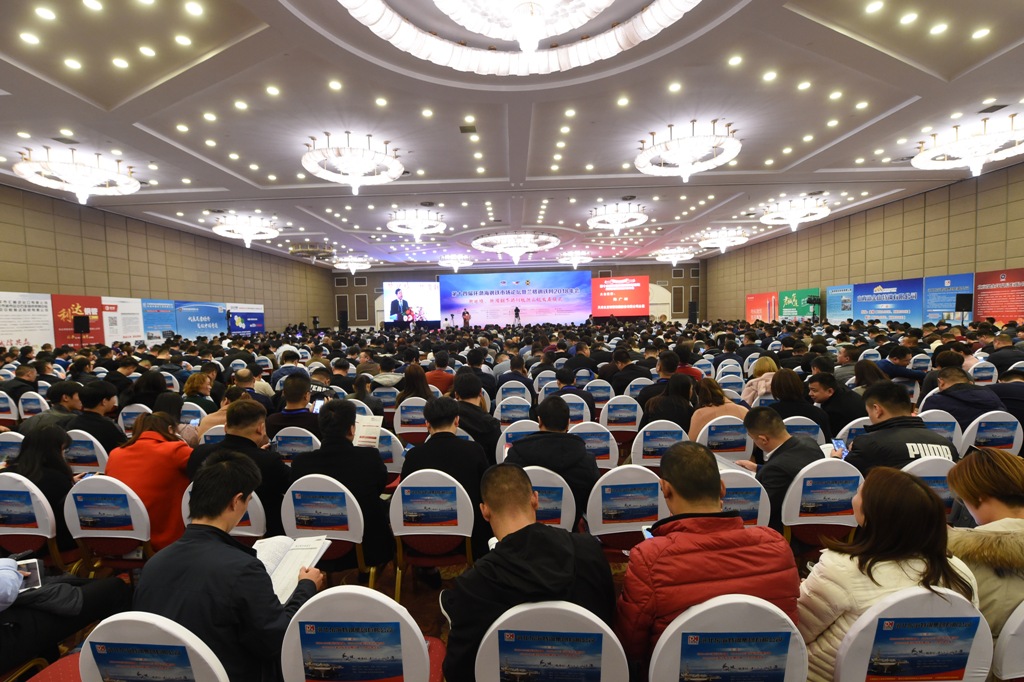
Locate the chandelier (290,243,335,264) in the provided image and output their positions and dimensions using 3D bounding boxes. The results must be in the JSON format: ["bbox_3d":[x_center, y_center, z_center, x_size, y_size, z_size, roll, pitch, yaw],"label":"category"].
[{"bbox_3d":[-12.403,-5.419,28.340,2.900,1.200,2.900,-1,3,0],"label":"chandelier"}]

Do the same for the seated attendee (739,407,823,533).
[{"bbox_3d":[1.547,0.958,2.835,0.540,1.170,0.820,-2,3,-20],"label":"seated attendee"}]

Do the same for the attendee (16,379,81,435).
[{"bbox_3d":[-3.857,0.987,3.957,0.540,1.270,0.800,-1,3,14],"label":"attendee"}]

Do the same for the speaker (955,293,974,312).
[{"bbox_3d":[14.624,-1.226,14.715,0.390,0.570,0.360,1,4,41],"label":"speaker"}]

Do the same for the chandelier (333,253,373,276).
[{"bbox_3d":[-12.469,-5.766,35.625,2.930,1.200,2.930,-1,3,0],"label":"chandelier"}]

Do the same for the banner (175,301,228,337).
[{"bbox_3d":[-16.443,-0.551,24.352,0.100,2.980,4.000,-2,3,0],"label":"banner"}]

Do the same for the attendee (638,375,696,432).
[{"bbox_3d":[1.209,0.881,3.839,0.470,1.243,0.730,-1,3,3],"label":"attendee"}]

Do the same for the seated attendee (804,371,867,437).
[{"bbox_3d":[2.771,0.846,3.852,0.600,1.250,0.750,-4,4,-35],"label":"seated attendee"}]

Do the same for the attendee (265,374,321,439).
[{"bbox_3d":[-1.698,0.933,3.913,0.540,1.310,0.750,-1,3,3],"label":"attendee"}]

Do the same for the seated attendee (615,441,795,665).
[{"bbox_3d":[0.600,0.971,1.681,0.580,1.300,0.780,-2,3,-3],"label":"seated attendee"}]

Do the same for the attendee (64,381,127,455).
[{"bbox_3d":[-3.450,0.972,4.008,0.500,1.297,0.730,-1,3,8],"label":"attendee"}]

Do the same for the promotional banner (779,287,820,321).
[{"bbox_3d":[17.900,-1.675,28.476,0.100,2.970,3.990,-2,3,0],"label":"promotional banner"}]

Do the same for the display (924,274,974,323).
[{"bbox_3d":[17.392,-1.138,18.178,0.100,2.940,2.000,-2,3,0],"label":"display"}]

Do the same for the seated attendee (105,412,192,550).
[{"bbox_3d":[-2.163,1.044,2.850,0.540,1.220,0.750,-1,3,8],"label":"seated attendee"}]

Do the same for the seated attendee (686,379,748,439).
[{"bbox_3d":[1.689,0.886,3.897,0.490,1.200,0.730,-2,3,-2],"label":"seated attendee"}]

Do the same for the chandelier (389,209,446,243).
[{"bbox_3d":[-4.536,-5.292,21.638,2.880,1.200,2.880,-1,3,0],"label":"chandelier"}]

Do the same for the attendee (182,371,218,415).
[{"bbox_3d":[-3.393,0.946,5.187,0.470,1.225,0.730,-1,3,18],"label":"attendee"}]

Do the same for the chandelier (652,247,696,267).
[{"bbox_3d":[12.560,-6.367,35.279,2.930,1.200,2.930,-1,3,0],"label":"chandelier"}]

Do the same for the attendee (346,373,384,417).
[{"bbox_3d":[-1.571,0.925,5.014,0.480,1.180,0.750,-1,3,6],"label":"attendee"}]

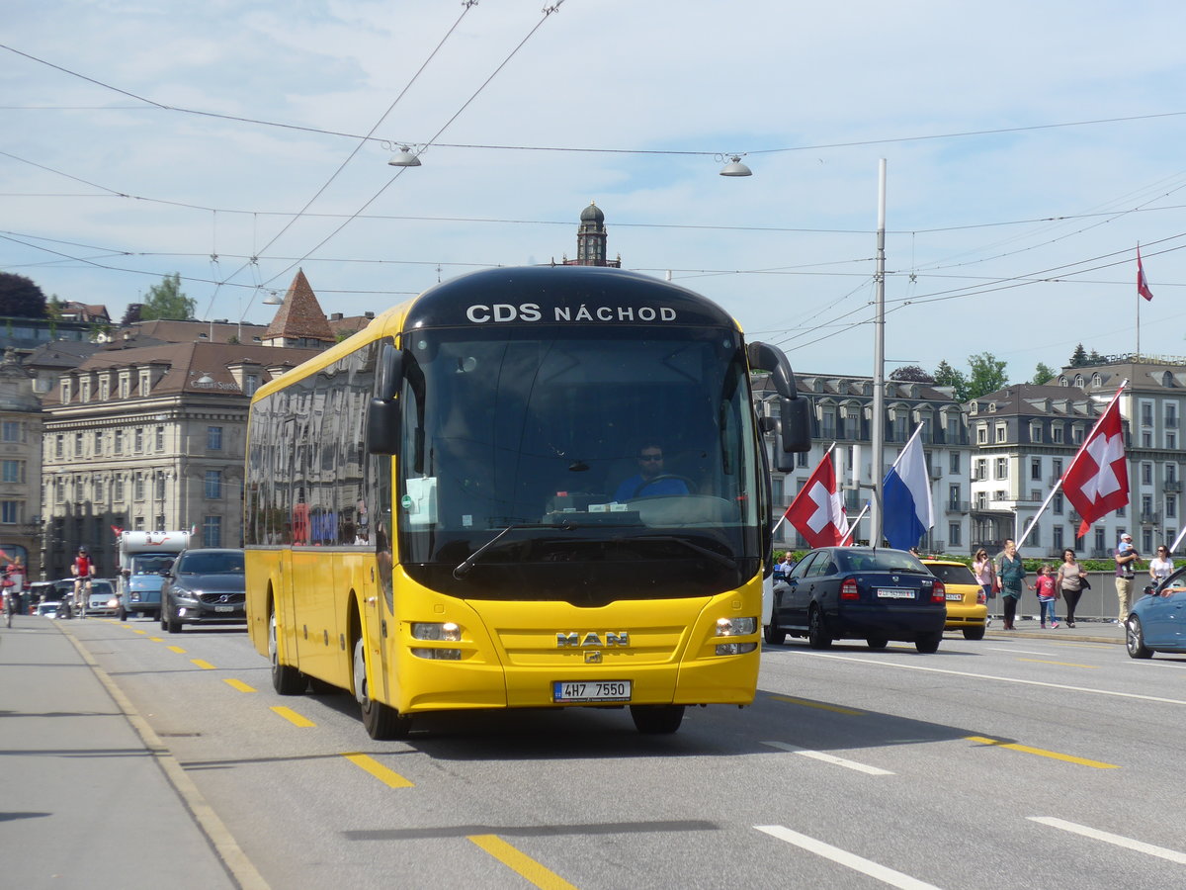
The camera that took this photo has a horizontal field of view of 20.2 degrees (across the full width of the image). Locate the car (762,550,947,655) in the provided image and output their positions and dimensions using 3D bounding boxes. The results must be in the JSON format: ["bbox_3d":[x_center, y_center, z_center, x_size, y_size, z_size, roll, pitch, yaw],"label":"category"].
[{"bbox_3d":[3.660,2.165,47.000,1.740,1.430,4.510,2,-2,-11],"label":"car"}]

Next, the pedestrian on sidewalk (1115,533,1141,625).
[{"bbox_3d":[10.377,2.637,64.500,0.550,1.810,0.500,2,-2,-41],"label":"pedestrian on sidewalk"}]

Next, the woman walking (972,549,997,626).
[{"bbox_3d":[7.851,2.858,66.500,0.500,1.580,0.400,1,-2,-18],"label":"woman walking"}]

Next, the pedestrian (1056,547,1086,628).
[{"bbox_3d":[9.760,2.920,67.800,0.560,1.620,0.420,1,-2,-11],"label":"pedestrian"}]

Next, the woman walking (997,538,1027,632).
[{"bbox_3d":[8.177,2.755,65.000,0.570,1.730,0.400,0,-2,-6],"label":"woman walking"}]

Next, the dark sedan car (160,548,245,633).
[{"bbox_3d":[-6.540,2.515,57.500,1.800,1.440,4.370,1,-2,-10],"label":"dark sedan car"}]

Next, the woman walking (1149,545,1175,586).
[{"bbox_3d":[11.039,2.772,64.500,0.500,1.660,0.370,0,-2,5],"label":"woman walking"}]

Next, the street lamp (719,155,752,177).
[{"bbox_3d":[2.557,-5.000,59.500,0.590,0.390,0.590,0,-2,0],"label":"street lamp"}]

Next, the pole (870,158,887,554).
[{"bbox_3d":[6.904,-1.297,80.000,0.310,11.100,0.310,1,-2,-10],"label":"pole"}]

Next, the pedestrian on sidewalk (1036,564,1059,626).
[{"bbox_3d":[9.155,3.064,67.000,0.460,1.280,0.380,1,-2,-12],"label":"pedestrian on sidewalk"}]

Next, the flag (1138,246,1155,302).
[{"bbox_3d":[65.724,-20.381,395.000,2.100,6.500,1.600,0,-2,10],"label":"flag"}]

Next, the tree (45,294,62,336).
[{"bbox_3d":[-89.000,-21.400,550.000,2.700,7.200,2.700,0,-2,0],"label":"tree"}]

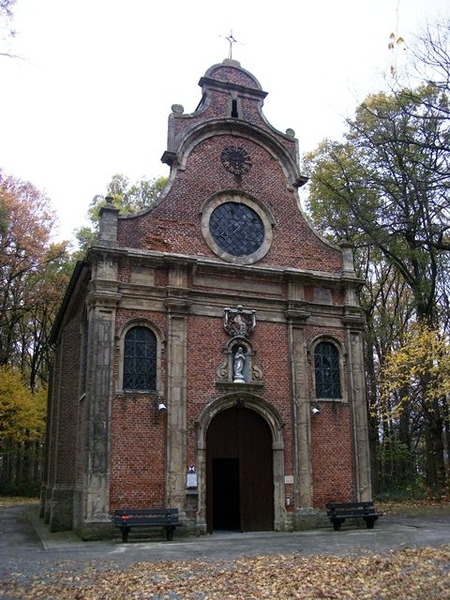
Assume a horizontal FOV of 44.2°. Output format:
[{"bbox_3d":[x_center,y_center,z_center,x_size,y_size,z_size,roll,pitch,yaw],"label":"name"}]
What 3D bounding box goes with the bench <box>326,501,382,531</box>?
[{"bbox_3d":[3.542,5.981,15.332,1.622,0.669,0.520,6,-17,-20],"label":"bench"}]

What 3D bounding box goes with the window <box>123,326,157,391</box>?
[{"bbox_3d":[-2.276,1.573,14.983,0.911,1.740,0.180,6,-17,-20],"label":"window"}]

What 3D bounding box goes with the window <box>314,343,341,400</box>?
[{"bbox_3d":[3.143,2.136,16.920,0.905,1.732,0.180,6,-17,-20],"label":"window"}]

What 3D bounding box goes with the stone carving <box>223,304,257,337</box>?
[{"bbox_3d":[0.433,0.627,16.047,0.996,0.951,0.280,6,-17,-20],"label":"stone carving"}]

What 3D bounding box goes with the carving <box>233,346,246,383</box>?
[{"bbox_3d":[0.424,1.857,15.836,0.375,1.050,0.300,6,-17,-20],"label":"carving"}]

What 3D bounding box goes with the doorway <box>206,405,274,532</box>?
[{"bbox_3d":[0.445,4.569,15.180,1.988,3.328,0.300,6,-17,-20],"label":"doorway"}]

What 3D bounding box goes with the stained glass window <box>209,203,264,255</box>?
[{"bbox_3d":[0.394,-2.182,17.091,1.841,1.787,0.200,6,-17,-20],"label":"stained glass window"}]

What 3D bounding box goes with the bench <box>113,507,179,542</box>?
[{"bbox_3d":[-1.870,5.449,13.389,1.628,0.683,0.520,6,-17,-20],"label":"bench"}]

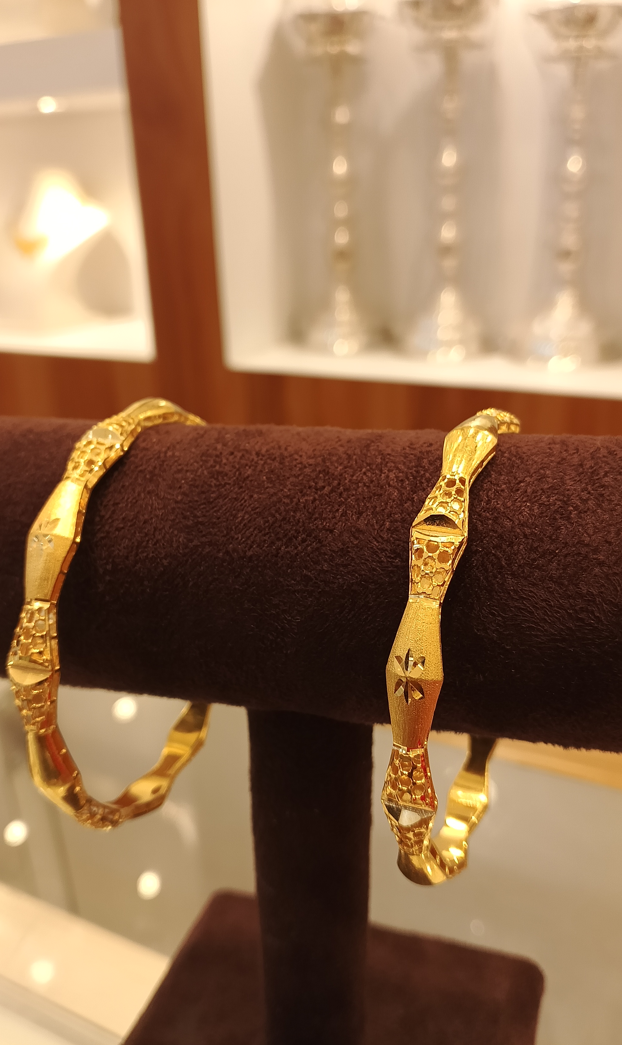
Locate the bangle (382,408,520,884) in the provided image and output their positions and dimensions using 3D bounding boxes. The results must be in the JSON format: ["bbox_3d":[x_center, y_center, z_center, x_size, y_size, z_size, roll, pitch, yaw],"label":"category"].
[{"bbox_3d":[0.024,0.018,0.122,0.007,0.067,0.067,7,21,22],"label":"bangle"}]

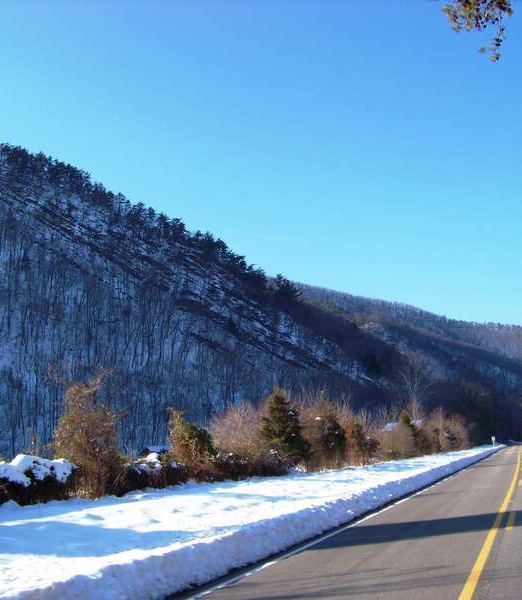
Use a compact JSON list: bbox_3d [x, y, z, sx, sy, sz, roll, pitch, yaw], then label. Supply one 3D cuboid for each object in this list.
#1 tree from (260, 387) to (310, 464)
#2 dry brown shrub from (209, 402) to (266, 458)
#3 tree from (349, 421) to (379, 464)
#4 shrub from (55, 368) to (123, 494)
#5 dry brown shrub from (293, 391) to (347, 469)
[{"bbox_3d":[1.102,5.953,39.000,2.300,3.820,2.300,-1,-10,1],"label":"tree"},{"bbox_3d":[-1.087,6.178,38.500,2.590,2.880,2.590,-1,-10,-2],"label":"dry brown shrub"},{"bbox_3d":[6.220,8.624,50.000,1.770,2.540,1.770,-2,-10,7],"label":"tree"},{"bbox_3d":[-4.338,3.363,20.800,1.650,3.220,1.650,1,-10,-12],"label":"shrub"},{"bbox_3d":[2.825,6.196,39.500,2.510,3.820,2.510,-2,-10,4],"label":"dry brown shrub"}]

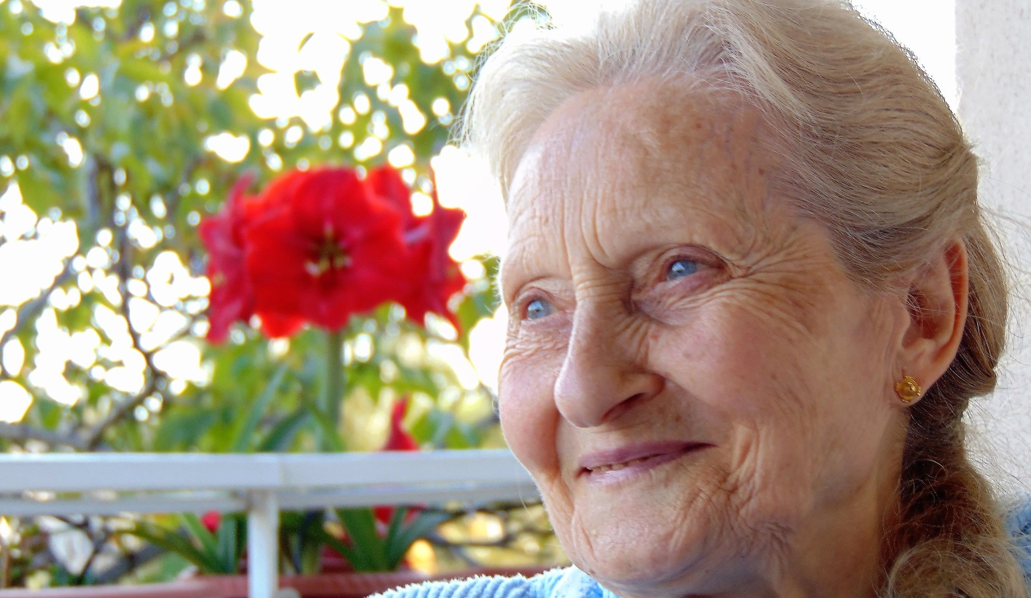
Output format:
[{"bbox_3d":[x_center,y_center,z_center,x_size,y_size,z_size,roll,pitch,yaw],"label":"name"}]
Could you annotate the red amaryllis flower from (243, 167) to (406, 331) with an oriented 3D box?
[{"bbox_3d":[-0.189,-0.049,3.910,0.162,0.163,0.110,0,-2,-2],"label":"red amaryllis flower"}]

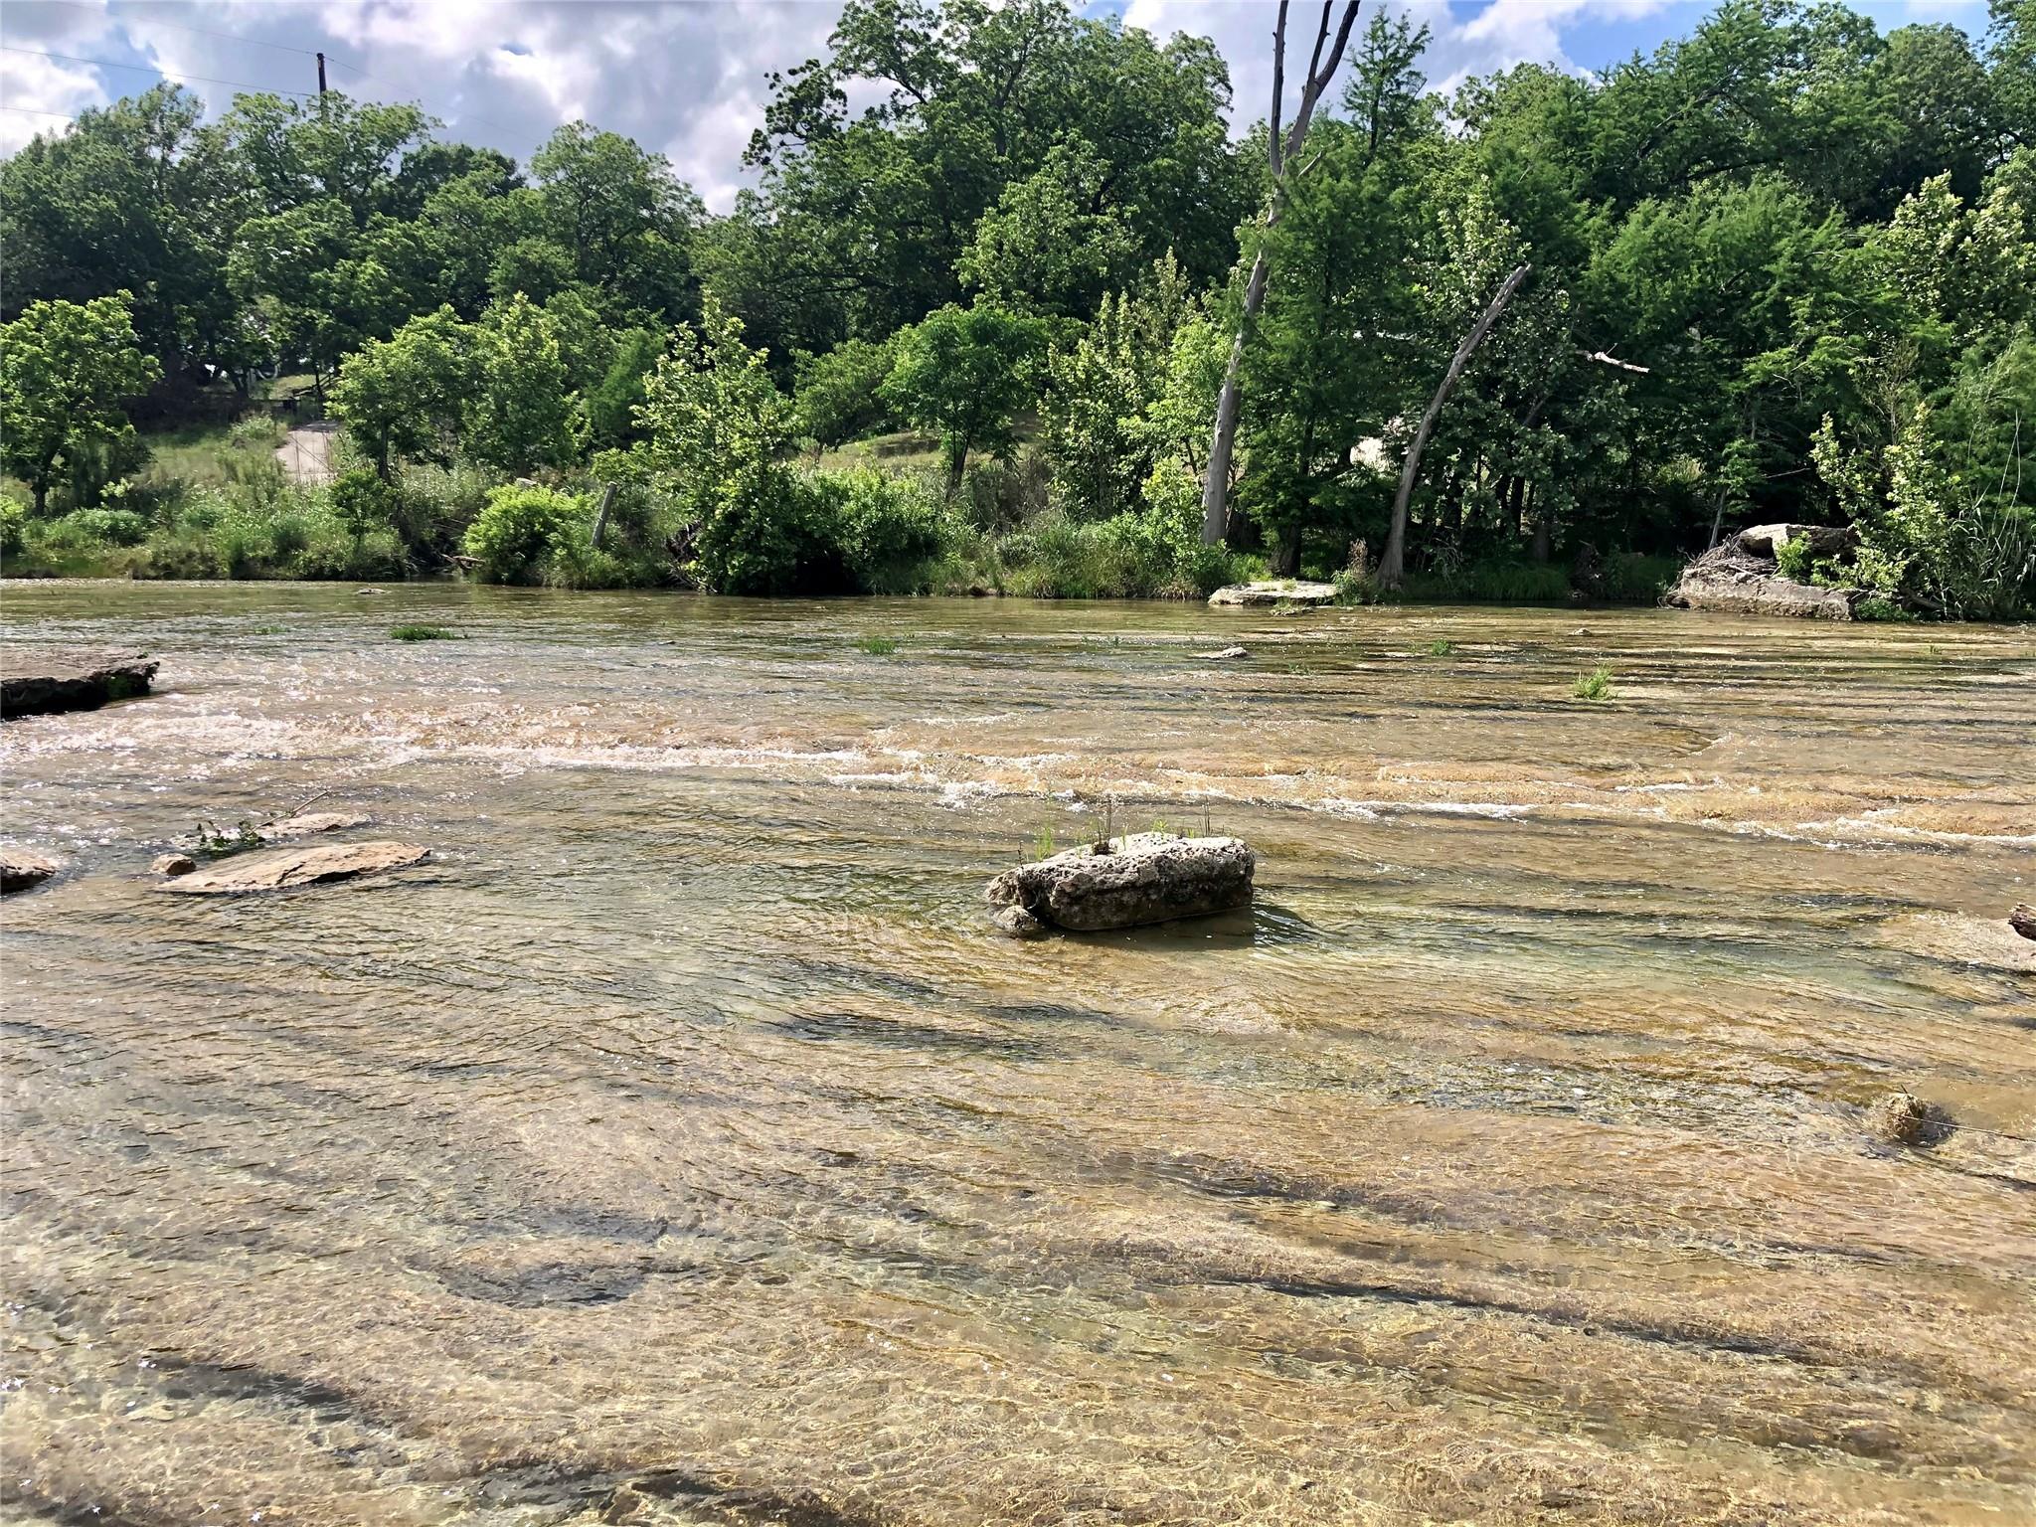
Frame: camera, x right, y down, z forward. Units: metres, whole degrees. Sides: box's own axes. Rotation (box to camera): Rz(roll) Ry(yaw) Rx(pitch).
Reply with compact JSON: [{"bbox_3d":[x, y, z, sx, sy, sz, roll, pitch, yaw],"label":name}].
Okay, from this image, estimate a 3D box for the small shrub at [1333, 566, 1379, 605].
[{"bbox_3d":[5.863,-3.069,28.500,0.780,0.640,0.750,2,9,11],"label":"small shrub"}]

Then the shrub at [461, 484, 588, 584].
[{"bbox_3d":[-10.180,-4.745,34.000,2.540,1.970,2.300,-3,9,-16],"label":"shrub"}]

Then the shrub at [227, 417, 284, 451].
[{"bbox_3d":[-23.155,-10.020,50.000,1.700,1.030,1.500,-4,10,-24],"label":"shrub"}]

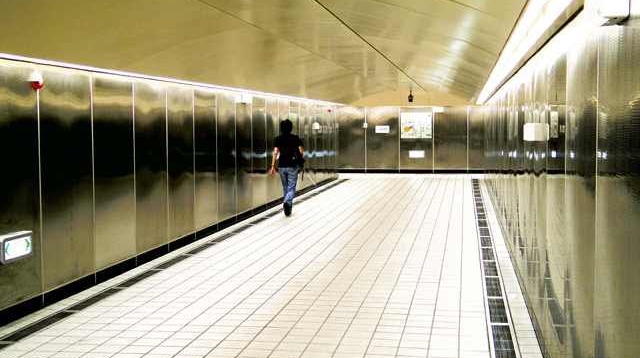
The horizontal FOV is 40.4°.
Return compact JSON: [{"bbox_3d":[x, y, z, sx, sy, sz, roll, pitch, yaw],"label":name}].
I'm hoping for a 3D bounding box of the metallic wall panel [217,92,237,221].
[{"bbox_3d":[-1.403,-0.349,12.867,0.050,1.919,1.046,0,4,9],"label":"metallic wall panel"}]

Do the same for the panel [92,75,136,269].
[{"bbox_3d":[-2.084,-0.090,8.747,0.050,1.919,1.046,0,4,9],"label":"panel"}]

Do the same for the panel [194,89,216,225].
[{"bbox_3d":[-1.573,-0.284,11.837,0.050,1.919,1.046,0,4,9],"label":"panel"}]

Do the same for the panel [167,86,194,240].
[{"bbox_3d":[-1.744,-0.219,10.807,0.050,1.919,1.046,0,4,9],"label":"panel"}]

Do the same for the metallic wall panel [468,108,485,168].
[{"bbox_3d":[5.011,-1.242,26.268,1.036,1.898,0.050,0,4,9],"label":"metallic wall panel"}]

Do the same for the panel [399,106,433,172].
[{"bbox_3d":[2.966,-1.250,26.606,1.036,1.898,0.050,0,4,9],"label":"panel"}]

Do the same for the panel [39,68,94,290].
[{"bbox_3d":[-2.255,-0.025,7.717,0.050,1.919,1.046,0,4,9],"label":"panel"}]

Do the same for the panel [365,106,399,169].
[{"bbox_3d":[1.943,-1.254,26.775,1.036,1.898,0.050,0,4,9],"label":"panel"}]

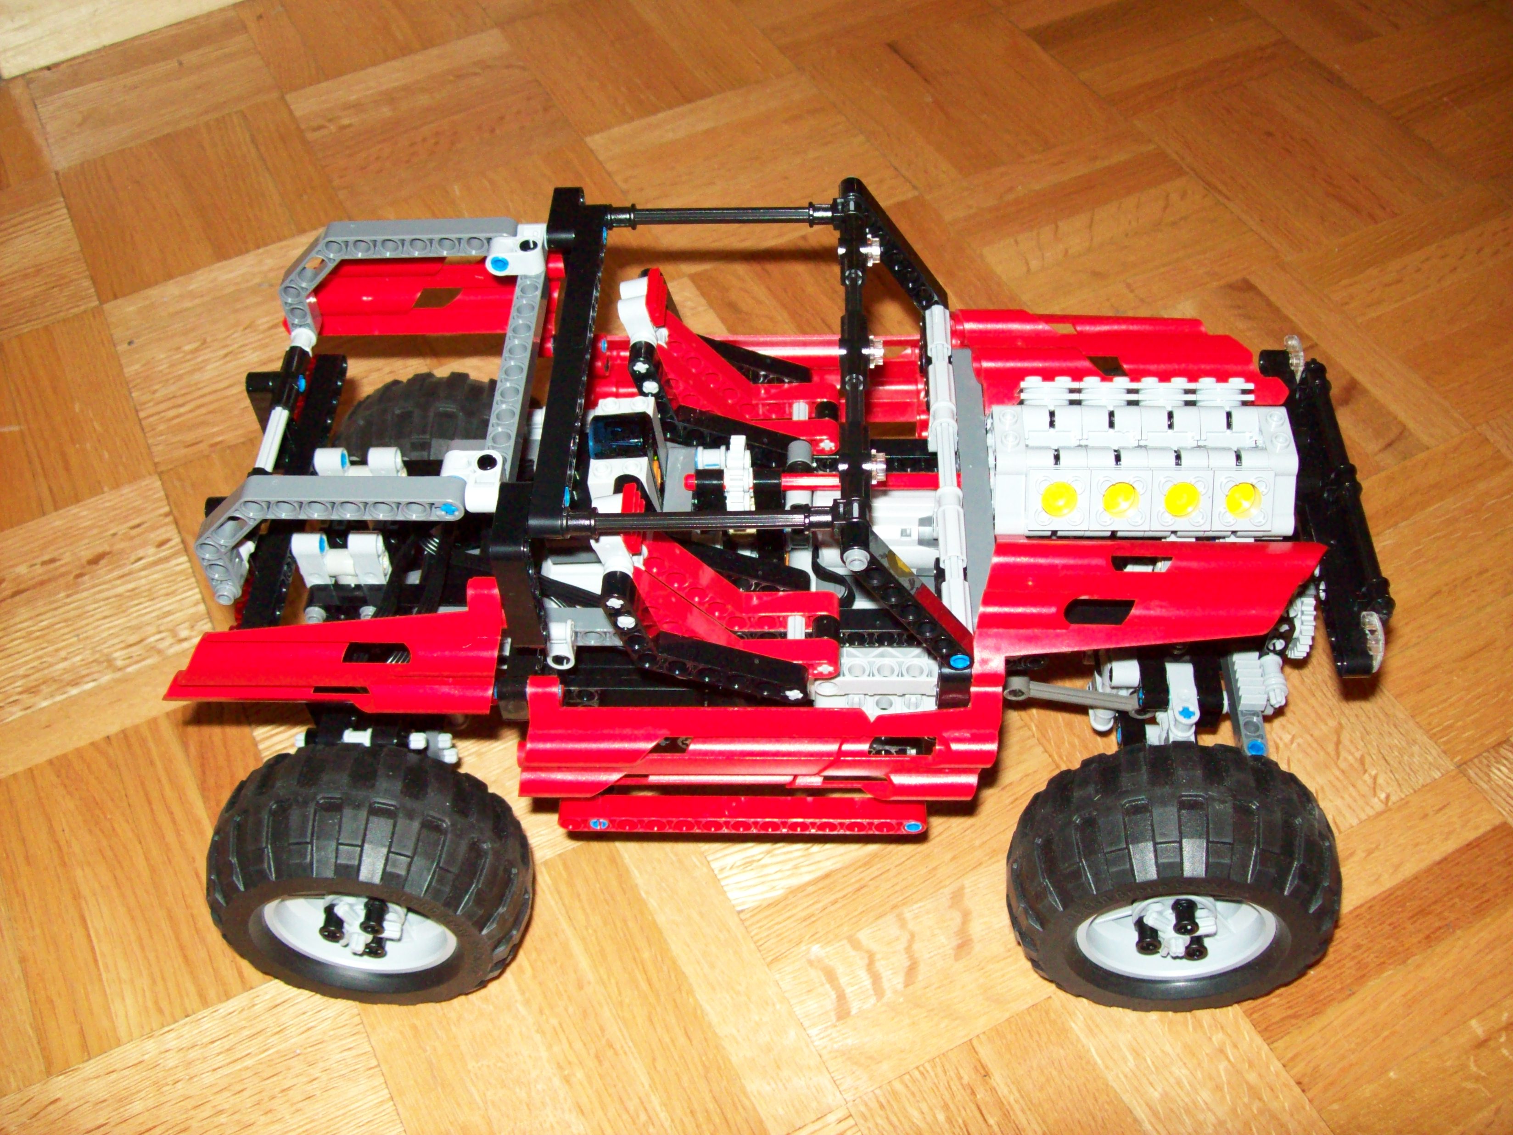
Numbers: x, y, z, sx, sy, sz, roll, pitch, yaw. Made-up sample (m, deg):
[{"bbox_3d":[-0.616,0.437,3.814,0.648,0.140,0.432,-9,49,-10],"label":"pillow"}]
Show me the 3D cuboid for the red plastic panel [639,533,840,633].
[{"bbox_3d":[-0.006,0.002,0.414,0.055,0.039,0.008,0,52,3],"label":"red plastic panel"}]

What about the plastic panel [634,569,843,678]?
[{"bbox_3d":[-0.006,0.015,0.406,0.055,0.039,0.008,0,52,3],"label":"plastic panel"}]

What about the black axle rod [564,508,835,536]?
[{"bbox_3d":[-0.014,-0.011,0.370,0.064,0.007,0.007,0,51,3],"label":"black axle rod"}]

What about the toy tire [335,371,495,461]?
[{"bbox_3d":[-0.106,-0.027,0.564,0.095,0.095,0.044,0,52,3],"label":"toy tire"}]

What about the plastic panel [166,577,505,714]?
[{"bbox_3d":[-0.105,0.021,0.405,0.086,0.013,0.042,0,52,3],"label":"plastic panel"}]

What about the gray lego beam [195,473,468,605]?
[{"bbox_3d":[-0.105,-0.007,0.394,0.071,0.039,0.008,0,52,3],"label":"gray lego beam"}]

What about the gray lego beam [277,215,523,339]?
[{"bbox_3d":[-0.101,-0.082,0.453,0.071,0.040,0.008,0,51,3],"label":"gray lego beam"}]

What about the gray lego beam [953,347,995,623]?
[{"bbox_3d":[0.061,-0.022,0.441,0.008,0.008,0.104,0,52,3],"label":"gray lego beam"}]

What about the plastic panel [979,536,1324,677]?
[{"bbox_3d":[0.101,0.010,0.402,0.094,0.013,0.041,0,52,3],"label":"plastic panel"}]

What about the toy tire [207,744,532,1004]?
[{"bbox_3d":[-0.113,0.093,0.468,0.096,0.096,0.045,2,51,5],"label":"toy tire"}]

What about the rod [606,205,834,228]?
[{"bbox_3d":[-0.010,-0.098,0.440,0.064,0.007,0.007,0,51,3],"label":"rod"}]

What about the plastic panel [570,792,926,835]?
[{"bbox_3d":[-0.004,0.069,0.442,0.103,0.008,0.008,0,51,3],"label":"plastic panel"}]

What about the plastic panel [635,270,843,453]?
[{"bbox_3d":[-0.003,-0.059,0.453,0.056,0.056,0.026,0,51,3],"label":"plastic panel"}]

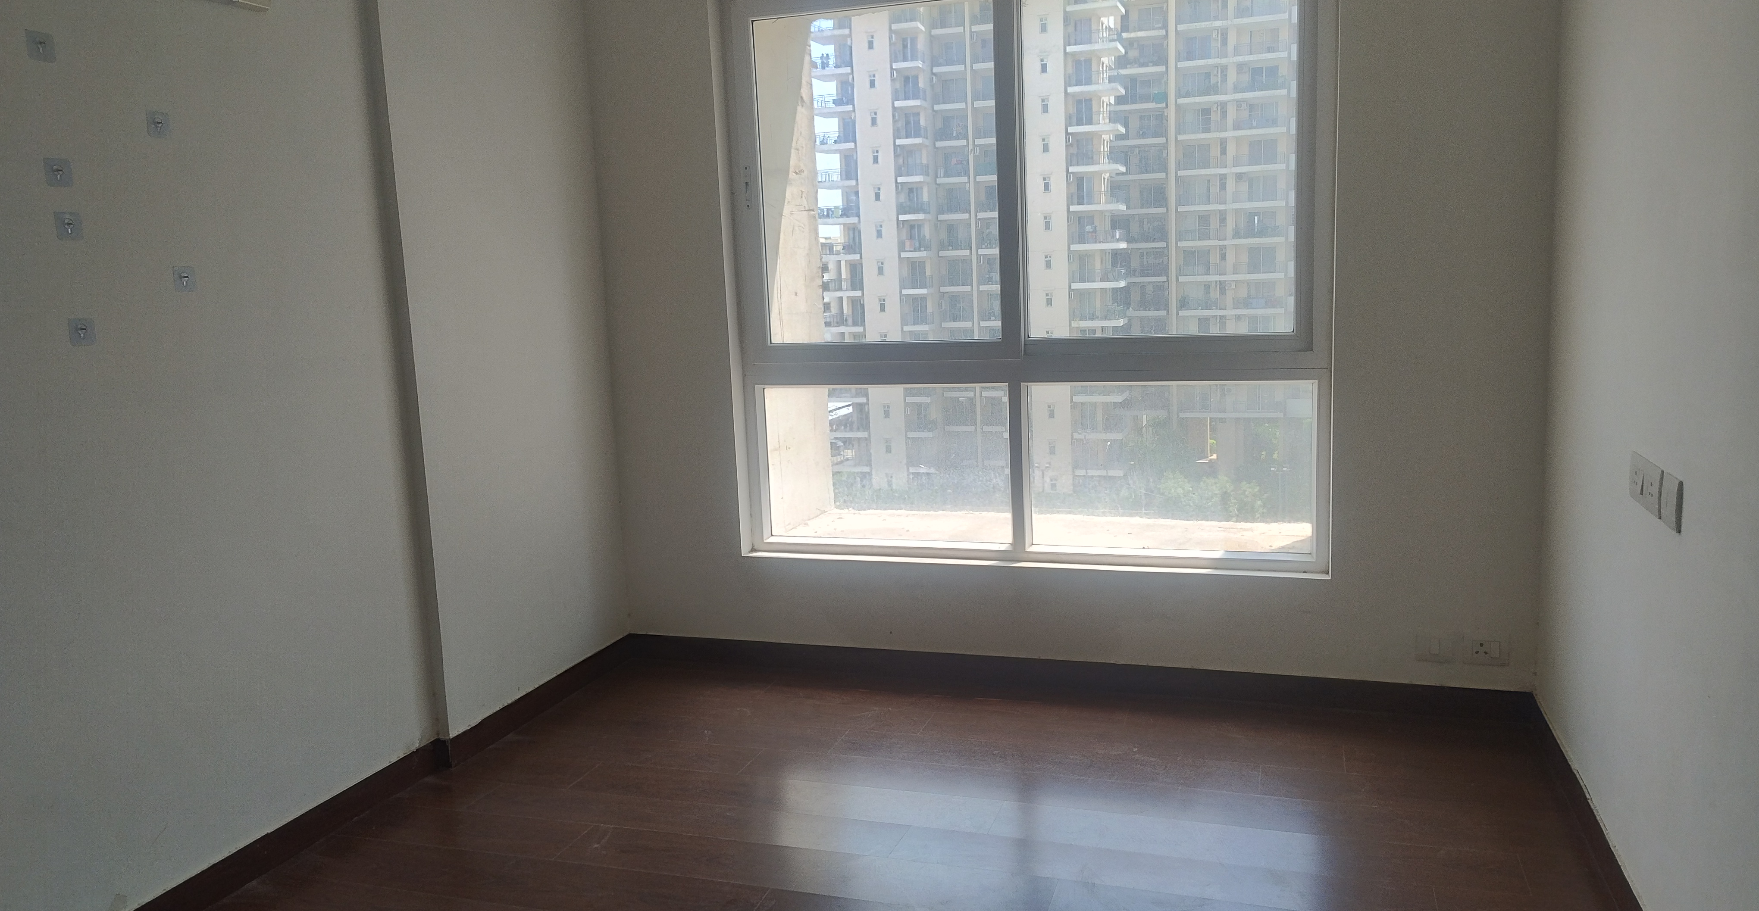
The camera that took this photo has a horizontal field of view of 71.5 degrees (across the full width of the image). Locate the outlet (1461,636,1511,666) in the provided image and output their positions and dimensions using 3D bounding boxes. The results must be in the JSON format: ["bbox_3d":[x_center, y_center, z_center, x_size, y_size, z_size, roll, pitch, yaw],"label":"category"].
[{"bbox_3d":[1.752,0.566,3.533,0.123,0.089,0.013,1,9,19],"label":"outlet"}]

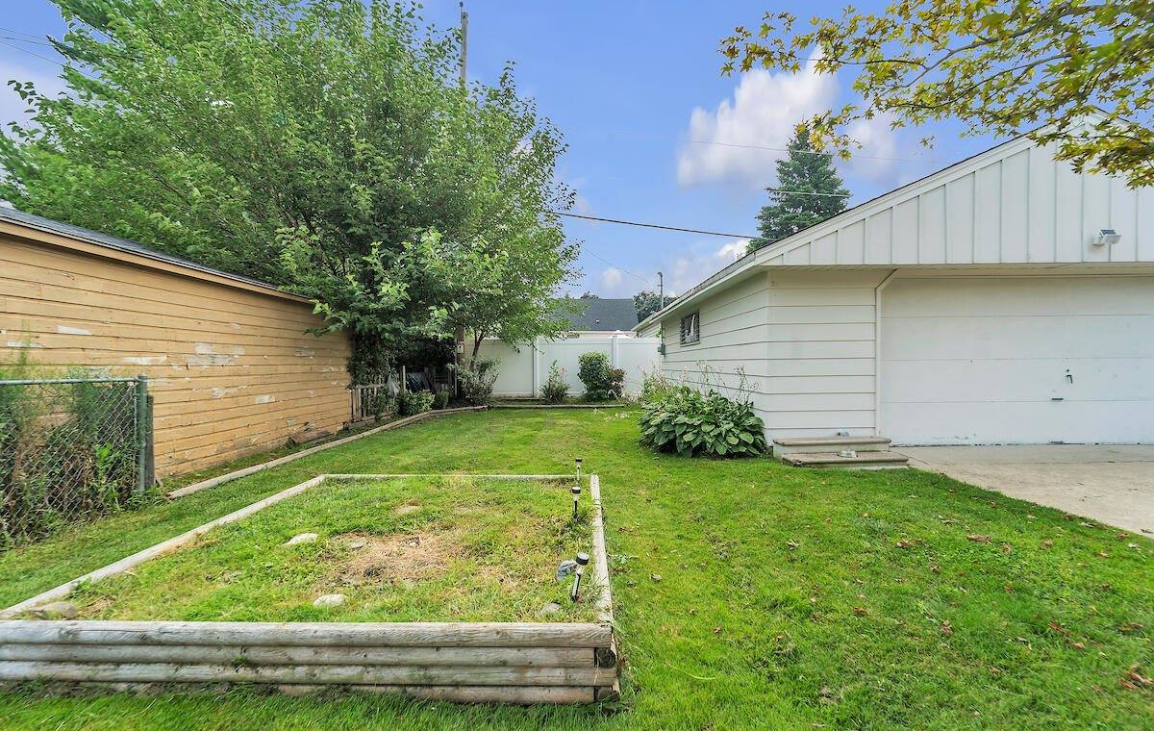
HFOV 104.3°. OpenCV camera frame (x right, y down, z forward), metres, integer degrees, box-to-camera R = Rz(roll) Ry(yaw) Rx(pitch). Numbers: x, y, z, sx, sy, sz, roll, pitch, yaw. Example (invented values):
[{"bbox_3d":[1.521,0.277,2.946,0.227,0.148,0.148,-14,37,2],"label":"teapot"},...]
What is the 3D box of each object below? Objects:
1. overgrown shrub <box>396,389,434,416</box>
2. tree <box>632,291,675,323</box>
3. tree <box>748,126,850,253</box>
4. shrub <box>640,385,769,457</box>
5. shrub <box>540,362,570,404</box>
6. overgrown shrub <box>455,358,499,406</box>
[{"bbox_3d":[-3.500,0.780,9.800,0.850,0.570,0.800,0,0,0],"label":"overgrown shrub"},{"bbox_3d":[6.300,-2.400,36.000,5.200,7.000,5.200,0,0,0],"label":"tree"},{"bbox_3d":[12.300,-6.000,24.500,7.500,14.200,7.500,0,0,0],"label":"tree"},{"bbox_3d":[1.560,0.740,6.150,1.450,0.680,1.650,0,0,0],"label":"shrub"},{"bbox_3d":[-0.590,0.450,12.200,0.800,1.180,0.750,0,0,0],"label":"shrub"},{"bbox_3d":[-2.720,0.420,12.100,1.220,1.240,1.100,0,0,0],"label":"overgrown shrub"}]

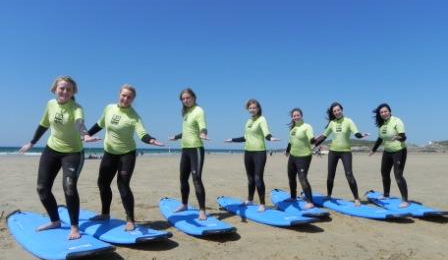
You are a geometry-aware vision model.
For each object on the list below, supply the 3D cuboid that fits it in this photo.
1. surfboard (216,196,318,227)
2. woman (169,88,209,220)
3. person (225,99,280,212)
[{"bbox_3d":[0.520,1.137,4.780,0.550,0.150,2.050,3,-4,-38],"label":"surfboard"},{"bbox_3d":[-0.471,0.271,4.378,0.780,1.650,0.500,-2,-4,37],"label":"woman"},{"bbox_3d":[0.429,0.331,5.067,0.880,1.630,0.560,-1,-4,31],"label":"person"}]

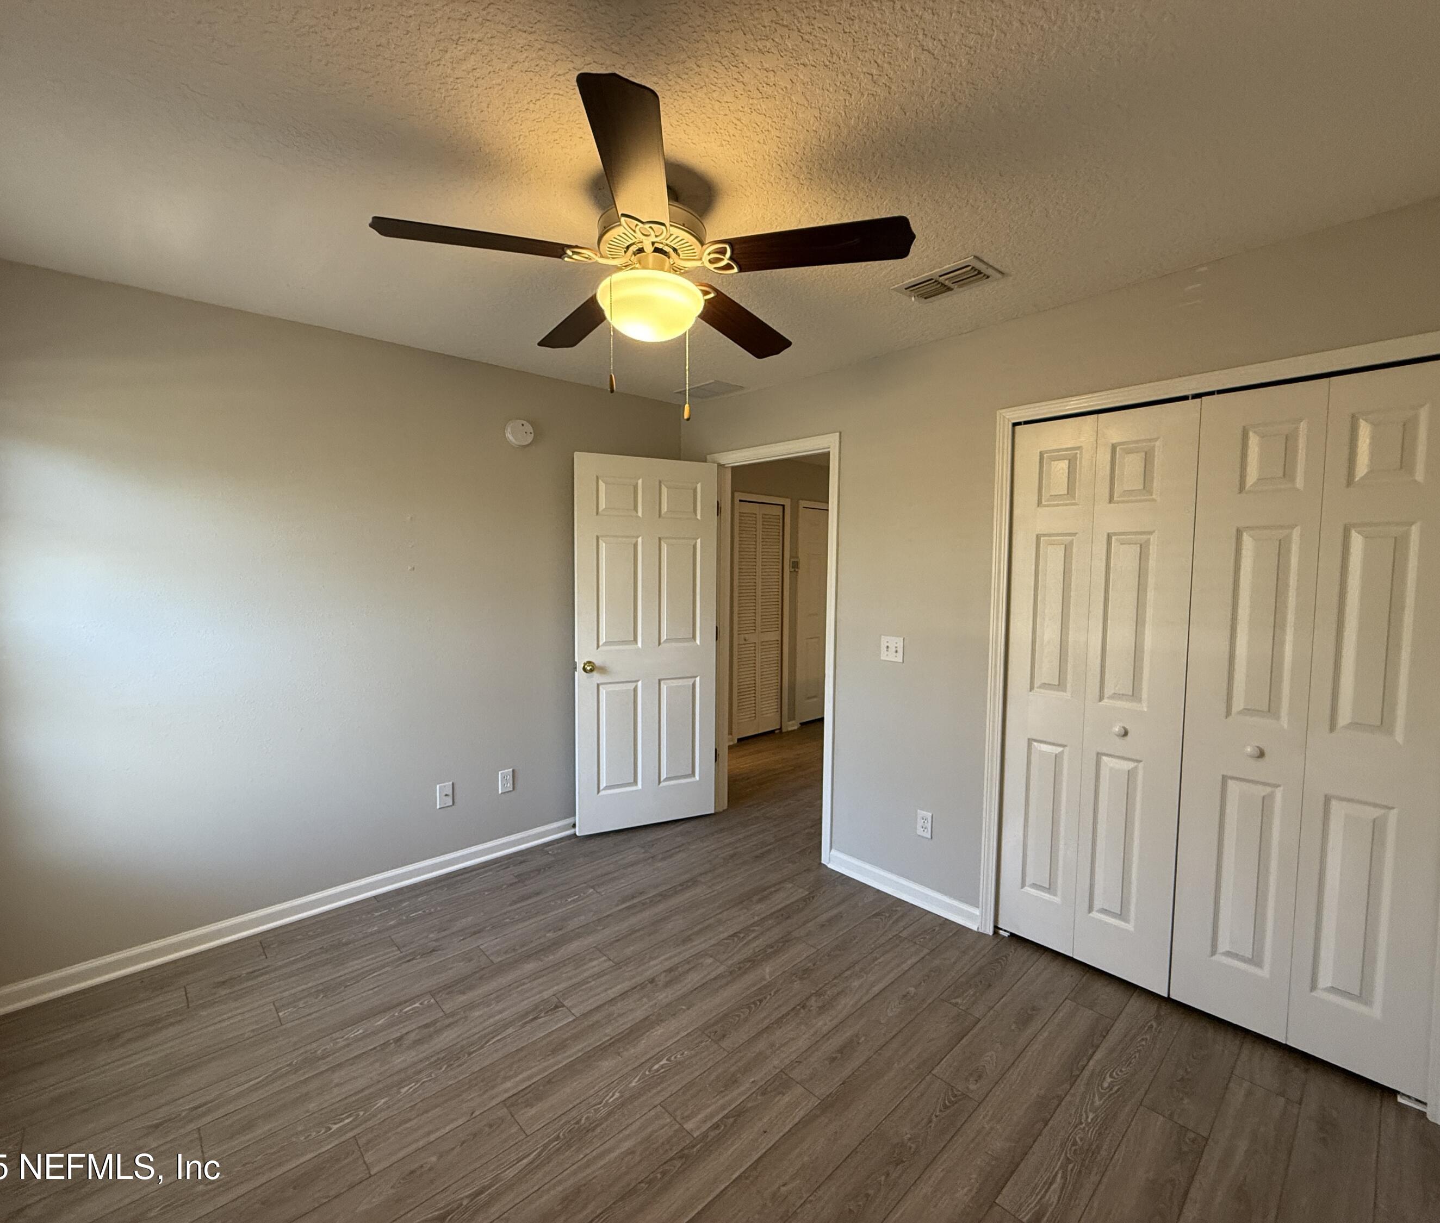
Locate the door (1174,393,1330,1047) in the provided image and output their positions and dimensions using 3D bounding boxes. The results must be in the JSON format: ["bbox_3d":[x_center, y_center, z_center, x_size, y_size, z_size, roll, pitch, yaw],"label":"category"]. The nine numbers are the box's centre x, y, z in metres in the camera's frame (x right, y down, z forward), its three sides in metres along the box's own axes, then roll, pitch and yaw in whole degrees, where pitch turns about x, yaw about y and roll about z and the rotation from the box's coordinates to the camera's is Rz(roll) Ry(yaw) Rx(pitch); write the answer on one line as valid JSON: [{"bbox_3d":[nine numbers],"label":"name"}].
[{"bbox_3d":[1.653,0.324,2.079,0.038,2.000,0.301,-4,5,-43],"label":"door"}]

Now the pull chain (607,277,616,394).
[{"bbox_3d":[-0.259,-0.663,1.587,0.014,0.275,0.014,-4,5,-43],"label":"pull chain"}]

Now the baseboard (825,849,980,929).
[{"bbox_3d":[0.809,1.241,2.978,0.020,0.095,0.756,-4,5,-43],"label":"baseboard"}]

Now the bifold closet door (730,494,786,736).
[{"bbox_3d":[0.324,0.076,5.715,0.600,1.990,0.037,-4,5,-43],"label":"bifold closet door"}]

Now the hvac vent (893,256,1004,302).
[{"bbox_3d":[0.752,-1.093,2.196,0.197,0.018,0.305,-4,5,-43],"label":"hvac vent"}]

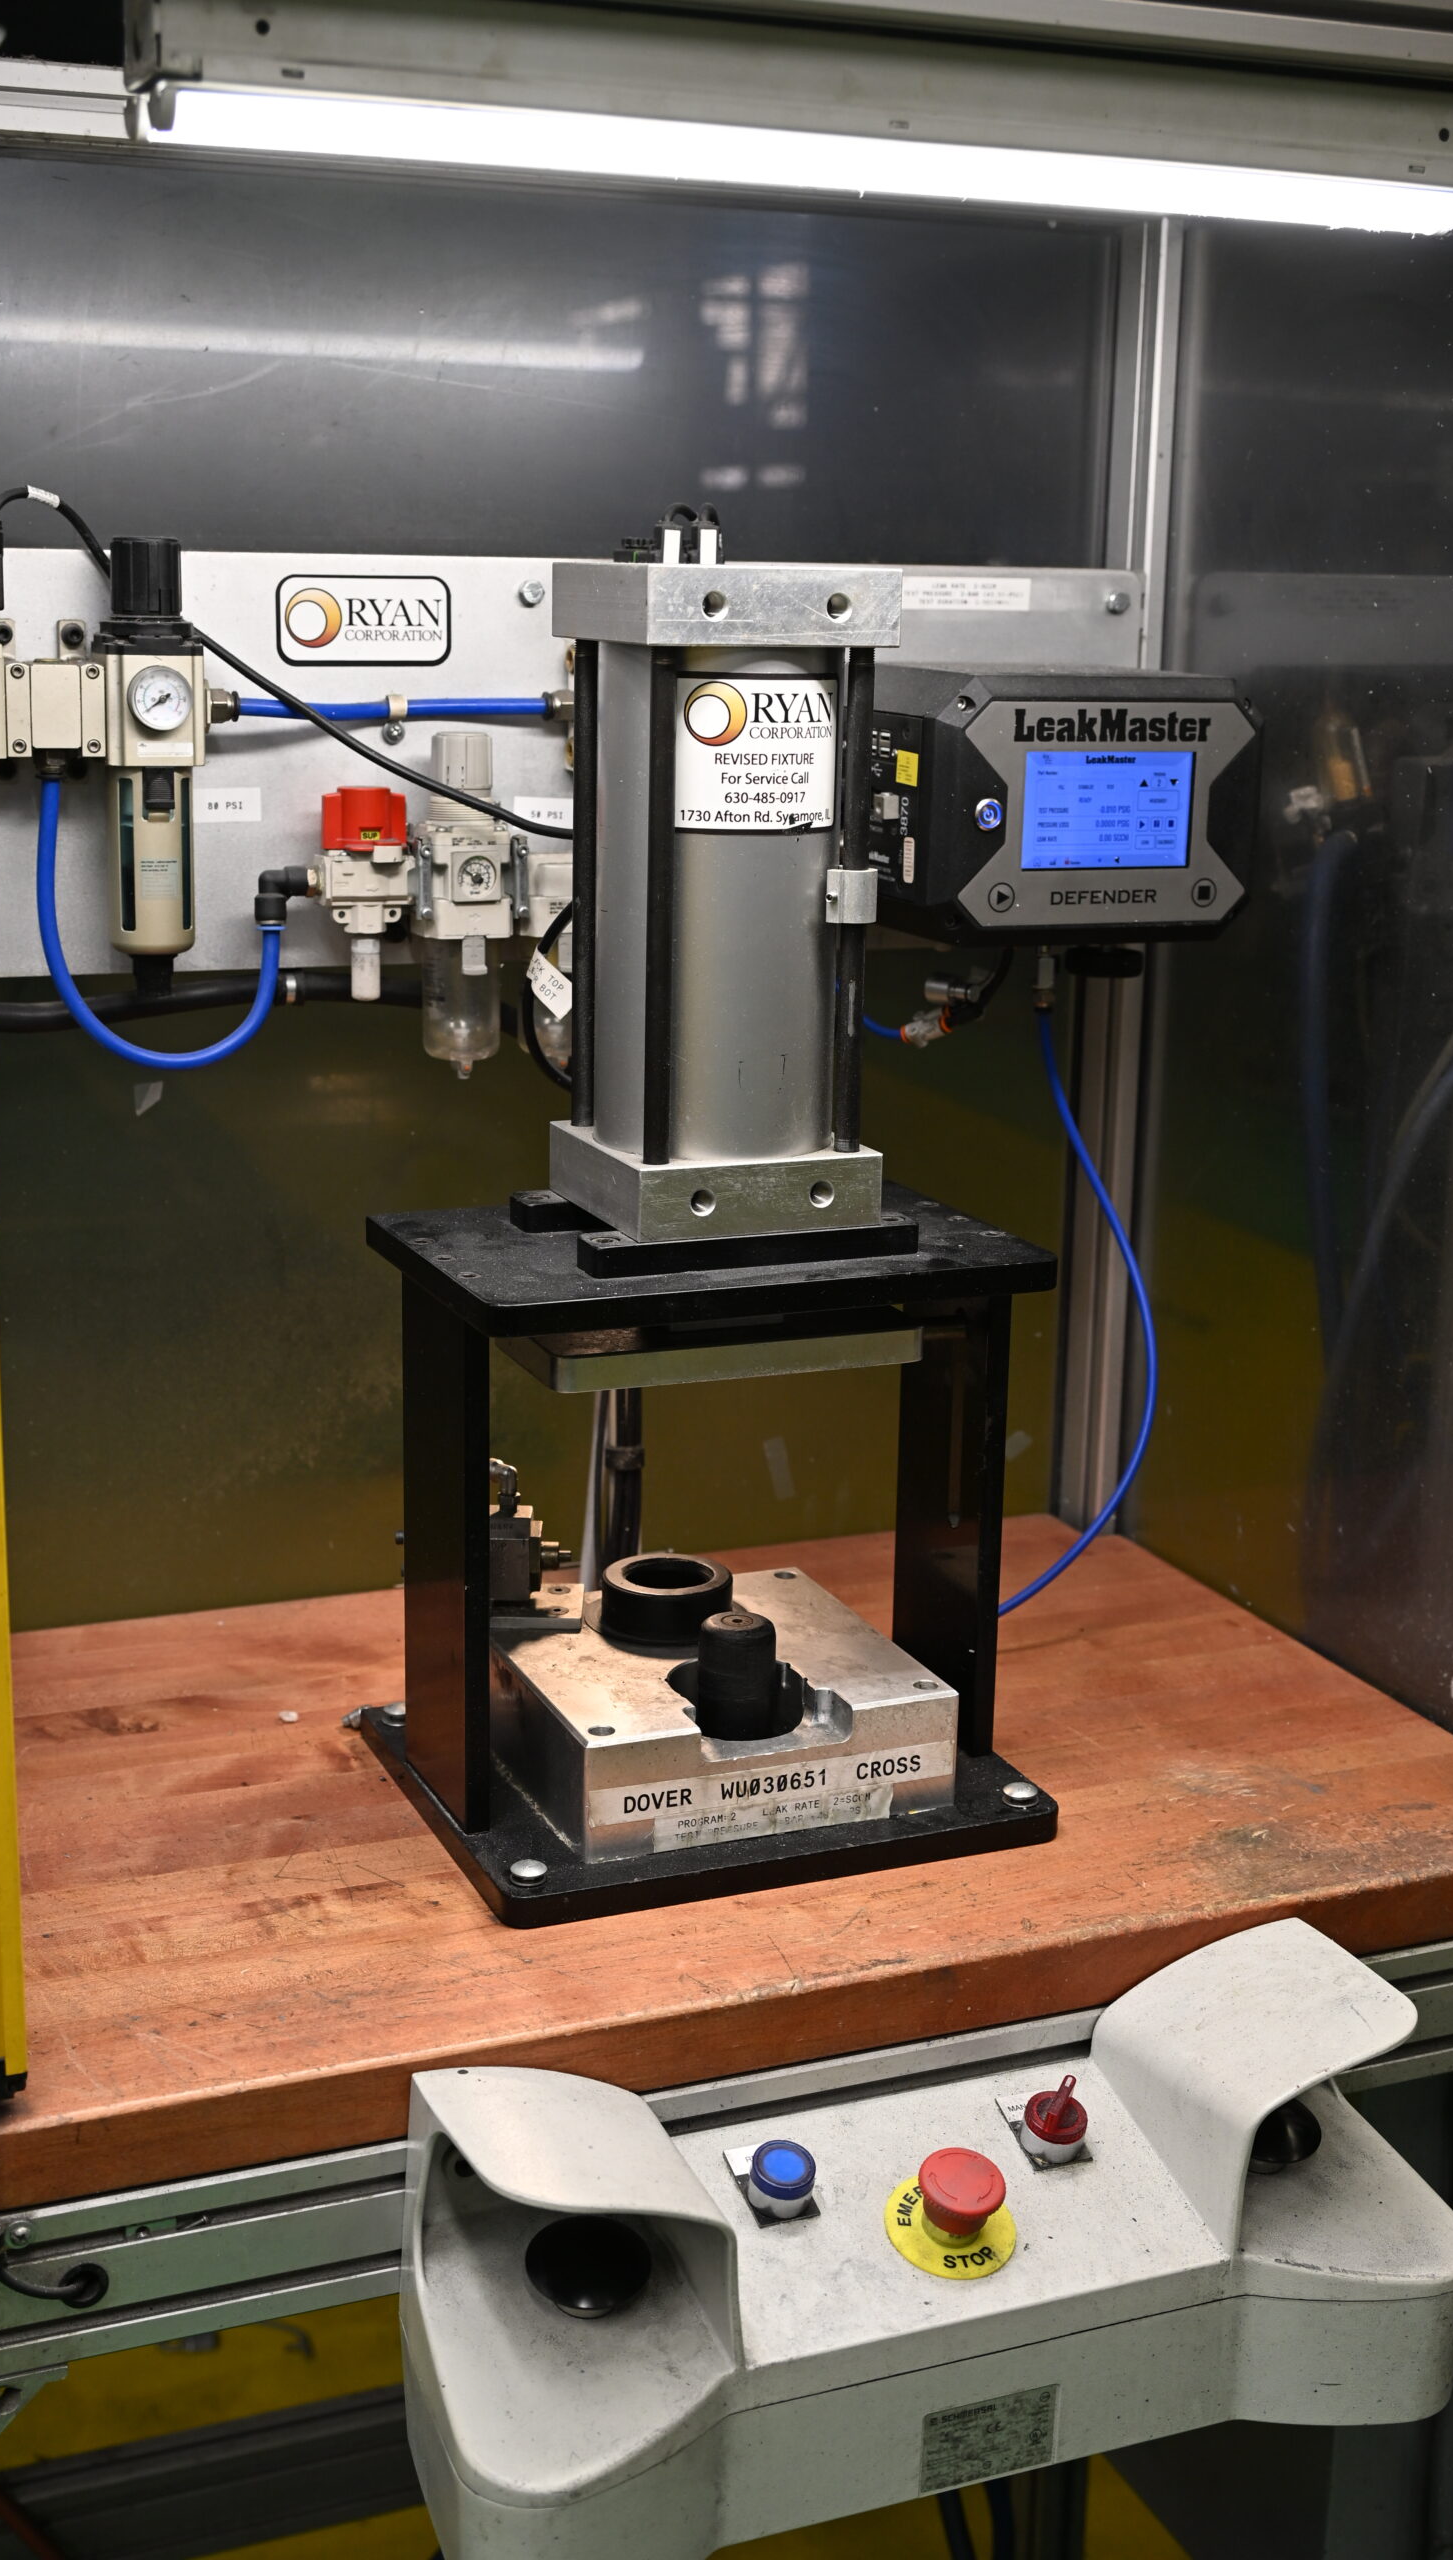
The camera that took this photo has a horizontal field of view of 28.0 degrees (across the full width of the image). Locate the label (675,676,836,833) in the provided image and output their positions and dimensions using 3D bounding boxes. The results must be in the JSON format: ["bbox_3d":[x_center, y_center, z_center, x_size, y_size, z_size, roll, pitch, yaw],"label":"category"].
[{"bbox_3d":[0.017,-0.253,1.400,0.085,0.075,0.019,-6,15,-25],"label":"label"}]

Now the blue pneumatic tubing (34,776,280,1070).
[{"bbox_3d":[-0.322,-0.202,1.655,0.139,0.161,0.030,-4,14,-19],"label":"blue pneumatic tubing"}]

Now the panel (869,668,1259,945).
[{"bbox_3d":[0.188,-0.281,1.714,0.200,0.148,0.150,-4,14,-17],"label":"panel"}]

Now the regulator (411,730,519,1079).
[{"bbox_3d":[-0.153,-0.218,1.711,0.054,0.200,0.066,-4,14,-19],"label":"regulator"}]

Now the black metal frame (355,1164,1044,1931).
[{"bbox_3d":[-0.013,0.128,1.548,0.302,0.309,0.238,-5,14,-21],"label":"black metal frame"}]

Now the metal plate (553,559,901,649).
[{"bbox_3d":[-0.002,-0.330,1.428,0.130,0.036,0.135,-5,14,-21],"label":"metal plate"}]

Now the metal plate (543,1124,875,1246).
[{"bbox_3d":[-0.007,-0.055,1.493,0.130,0.036,0.135,-5,14,-21],"label":"metal plate"}]

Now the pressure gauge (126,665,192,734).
[{"bbox_3d":[-0.308,-0.317,1.589,0.038,0.038,0.026,-4,14,-19],"label":"pressure gauge"}]

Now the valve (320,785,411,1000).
[{"bbox_3d":[-0.209,-0.223,1.693,0.052,0.120,0.053,-4,14,-19],"label":"valve"}]

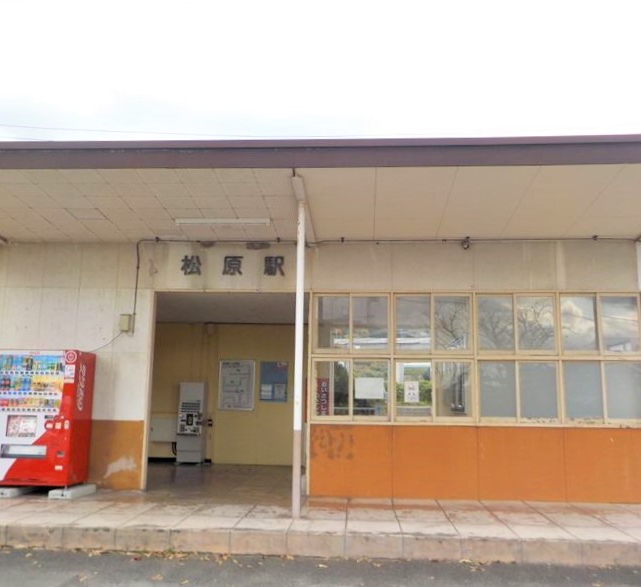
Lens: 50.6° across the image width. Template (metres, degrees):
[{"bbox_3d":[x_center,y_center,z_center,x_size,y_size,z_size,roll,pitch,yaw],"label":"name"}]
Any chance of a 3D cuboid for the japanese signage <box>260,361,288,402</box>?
[{"bbox_3d":[-0.966,1.844,14.161,0.563,0.824,0.040,0,-9,4],"label":"japanese signage"}]

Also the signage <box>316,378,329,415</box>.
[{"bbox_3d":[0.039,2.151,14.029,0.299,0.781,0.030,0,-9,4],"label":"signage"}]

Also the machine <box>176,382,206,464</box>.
[{"bbox_3d":[-2.606,2.663,13.877,0.502,1.635,0.420,0,-9,4],"label":"machine"}]

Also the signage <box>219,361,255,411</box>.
[{"bbox_3d":[-1.749,1.922,14.199,0.725,1.004,0.040,0,-9,4],"label":"signage"}]

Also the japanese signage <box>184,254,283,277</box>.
[{"bbox_3d":[-1.299,-0.407,10.062,1.555,0.290,0.050,0,-9,4],"label":"japanese signage"}]

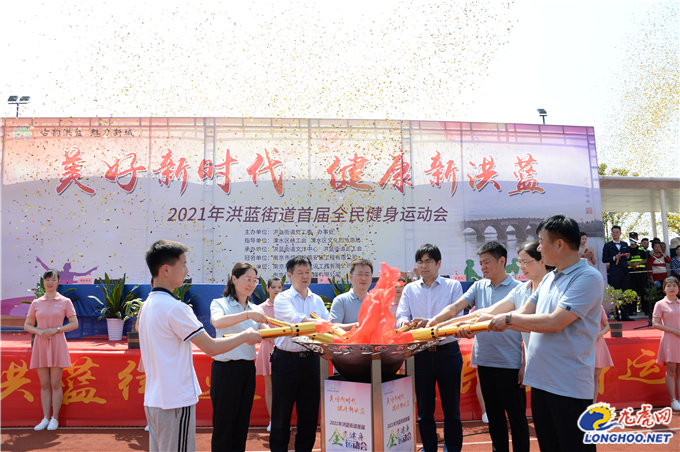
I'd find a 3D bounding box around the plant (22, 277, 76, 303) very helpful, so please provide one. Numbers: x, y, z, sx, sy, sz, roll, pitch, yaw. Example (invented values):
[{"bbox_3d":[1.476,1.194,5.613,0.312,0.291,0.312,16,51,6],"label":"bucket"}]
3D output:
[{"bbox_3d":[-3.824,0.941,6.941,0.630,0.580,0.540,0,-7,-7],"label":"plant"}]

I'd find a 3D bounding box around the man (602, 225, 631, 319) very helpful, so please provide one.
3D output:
[{"bbox_3d":[5.295,0.886,10.060,0.520,1.782,0.380,-1,-7,5],"label":"man"}]

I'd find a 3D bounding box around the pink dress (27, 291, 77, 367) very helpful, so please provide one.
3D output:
[{"bbox_3d":[-3.145,1.136,5.761,0.520,0.827,0.280,2,-7,-17],"label":"pink dress"}]

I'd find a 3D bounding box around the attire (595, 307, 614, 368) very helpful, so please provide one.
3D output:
[{"bbox_3d":[3.064,1.304,6.390,0.470,0.800,0.280,0,-7,-4],"label":"attire"}]

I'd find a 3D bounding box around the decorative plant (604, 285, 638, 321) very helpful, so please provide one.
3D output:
[{"bbox_3d":[3.678,1.006,6.907,0.420,0.480,0.400,0,-7,-7],"label":"decorative plant"}]

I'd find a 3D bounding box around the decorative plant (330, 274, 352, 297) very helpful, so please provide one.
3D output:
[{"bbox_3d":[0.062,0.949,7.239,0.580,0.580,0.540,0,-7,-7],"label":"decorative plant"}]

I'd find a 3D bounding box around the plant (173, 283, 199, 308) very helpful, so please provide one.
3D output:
[{"bbox_3d":[-2.153,0.934,7.041,0.600,0.600,0.540,0,-7,-7],"label":"plant"}]

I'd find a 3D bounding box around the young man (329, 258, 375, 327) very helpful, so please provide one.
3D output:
[{"bbox_3d":[0.171,1.106,3.970,0.560,1.722,0.450,0,-7,-5],"label":"young man"}]

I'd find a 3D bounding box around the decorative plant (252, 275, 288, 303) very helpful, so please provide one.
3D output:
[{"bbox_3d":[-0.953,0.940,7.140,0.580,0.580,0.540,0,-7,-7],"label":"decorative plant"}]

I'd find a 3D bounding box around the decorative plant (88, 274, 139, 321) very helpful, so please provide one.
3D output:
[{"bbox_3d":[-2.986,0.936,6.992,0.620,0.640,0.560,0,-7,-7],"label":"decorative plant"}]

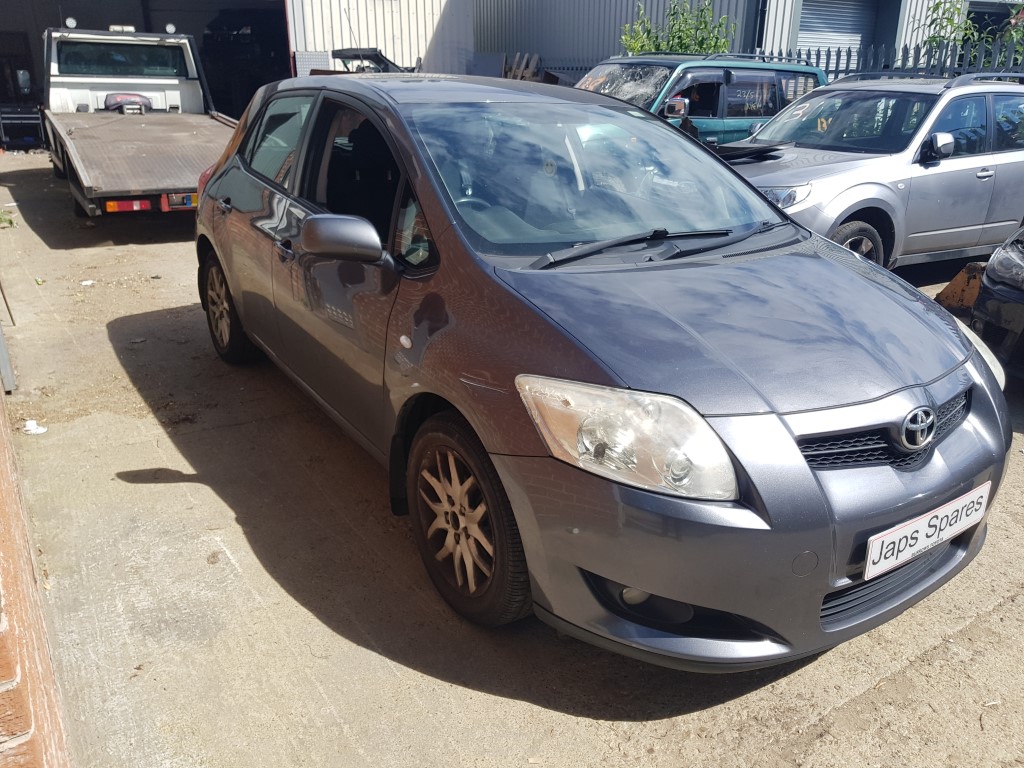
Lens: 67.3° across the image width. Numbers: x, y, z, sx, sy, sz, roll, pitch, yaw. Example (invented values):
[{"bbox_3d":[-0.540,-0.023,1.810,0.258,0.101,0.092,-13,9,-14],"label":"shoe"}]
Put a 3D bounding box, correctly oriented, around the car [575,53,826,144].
[{"bbox_3d":[1.843,-3.084,9.583,4.700,1.880,1.800,-12,24,-32],"label":"car"}]

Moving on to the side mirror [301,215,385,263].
[{"bbox_3d":[-0.464,-0.409,2.191,0.240,0.155,0.140,-11,24,-31],"label":"side mirror"}]

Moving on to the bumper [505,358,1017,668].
[{"bbox_3d":[0.845,0.243,2.113,1.720,0.620,0.680,-11,24,-31],"label":"bumper"}]

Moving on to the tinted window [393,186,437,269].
[{"bbox_3d":[-0.254,-0.447,2.218,0.040,0.240,0.275,14,7,-44],"label":"tinted window"}]

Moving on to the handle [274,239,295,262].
[{"bbox_3d":[-0.867,-0.503,2.931,0.055,0.055,0.200,-11,24,-31],"label":"handle"}]

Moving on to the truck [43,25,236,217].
[{"bbox_3d":[-4.850,-3.611,10.268,2.200,2.270,6.800,-11,24,-31],"label":"truck"}]

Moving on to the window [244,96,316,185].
[{"bbox_3d":[-1.012,-1.064,3.335,0.050,0.370,0.760,16,9,-37],"label":"window"}]

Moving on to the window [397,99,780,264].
[{"bbox_3d":[0.334,-0.694,2.633,1.360,0.110,0.930,-11,52,-31],"label":"window"}]

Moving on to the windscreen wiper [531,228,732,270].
[{"bbox_3d":[0.392,-0.419,2.340,0.760,0.095,0.120,-11,24,-31],"label":"windscreen wiper"}]

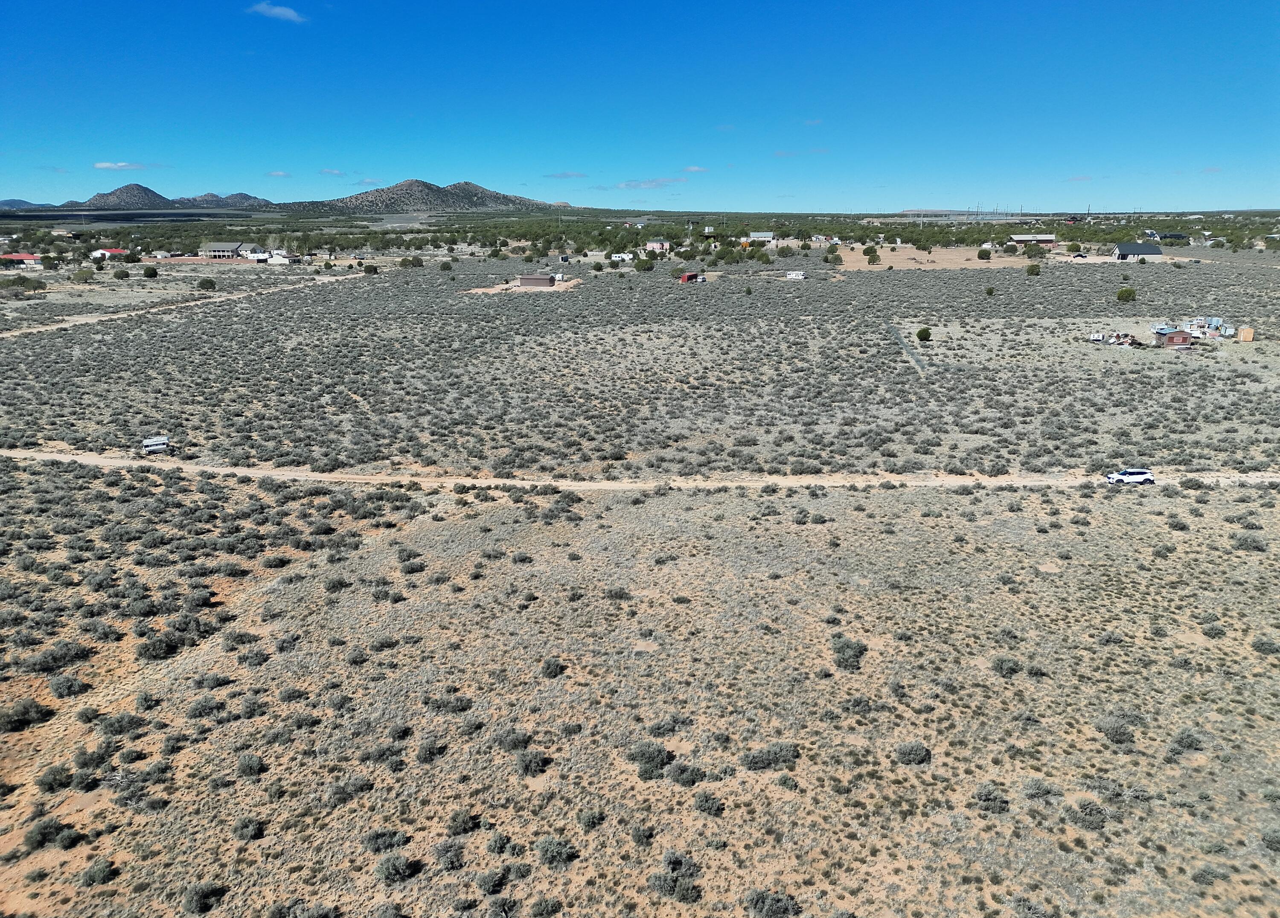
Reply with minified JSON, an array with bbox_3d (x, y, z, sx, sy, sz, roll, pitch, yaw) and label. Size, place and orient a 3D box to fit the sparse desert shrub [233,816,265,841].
[{"bbox_3d":[-18.658,17.411,42.113,1.330,0.720,1.130,0,16,0],"label":"sparse desert shrub"}]

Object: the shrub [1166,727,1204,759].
[{"bbox_3d":[30.997,15.842,50.314,1.647,1.050,1.811,11,19,34],"label":"shrub"}]

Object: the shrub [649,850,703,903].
[{"bbox_3d":[1.564,18.119,39.072,2.380,1.000,2.760,0,16,0],"label":"shrub"}]

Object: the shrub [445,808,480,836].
[{"bbox_3d":[-8.209,16.631,40.686,1.396,0.985,1.354,0,16,0],"label":"shrub"}]

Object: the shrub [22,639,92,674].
[{"bbox_3d":[-38.318,12.687,58.154,3.900,1.200,2.600,-7,17,-23],"label":"shrub"}]

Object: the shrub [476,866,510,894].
[{"bbox_3d":[-6.250,17.619,37.208,1.202,0.964,1.166,0,16,0],"label":"shrub"}]

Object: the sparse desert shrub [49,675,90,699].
[{"bbox_3d":[-36.352,14.259,56.230,1.959,0.920,1.886,-11,19,-34],"label":"sparse desert shrub"}]

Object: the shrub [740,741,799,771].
[{"bbox_3d":[6.948,15.806,47.686,3.210,0.800,1.960,-3,16,-12],"label":"shrub"}]

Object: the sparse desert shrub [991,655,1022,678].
[{"bbox_3d":[24.290,13.550,58.626,1.901,1.000,1.996,7,17,24],"label":"sparse desert shrub"}]

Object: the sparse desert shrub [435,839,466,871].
[{"bbox_3d":[-8.655,17.816,40.337,1.350,0.900,1.420,0,16,0],"label":"sparse desert shrub"}]

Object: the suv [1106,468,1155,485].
[{"bbox_3d":[50.652,1.938,91.500,4.550,1.630,1.840,-1,16,-2],"label":"suv"}]

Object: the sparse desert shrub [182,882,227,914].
[{"bbox_3d":[-17.980,17.933,36.381,1.482,0.845,1.437,0,16,0],"label":"sparse desert shrub"}]

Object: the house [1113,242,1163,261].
[{"bbox_3d":[234.315,-97.259,418.000,18.300,7.900,11.000,3,16,10],"label":"house"}]

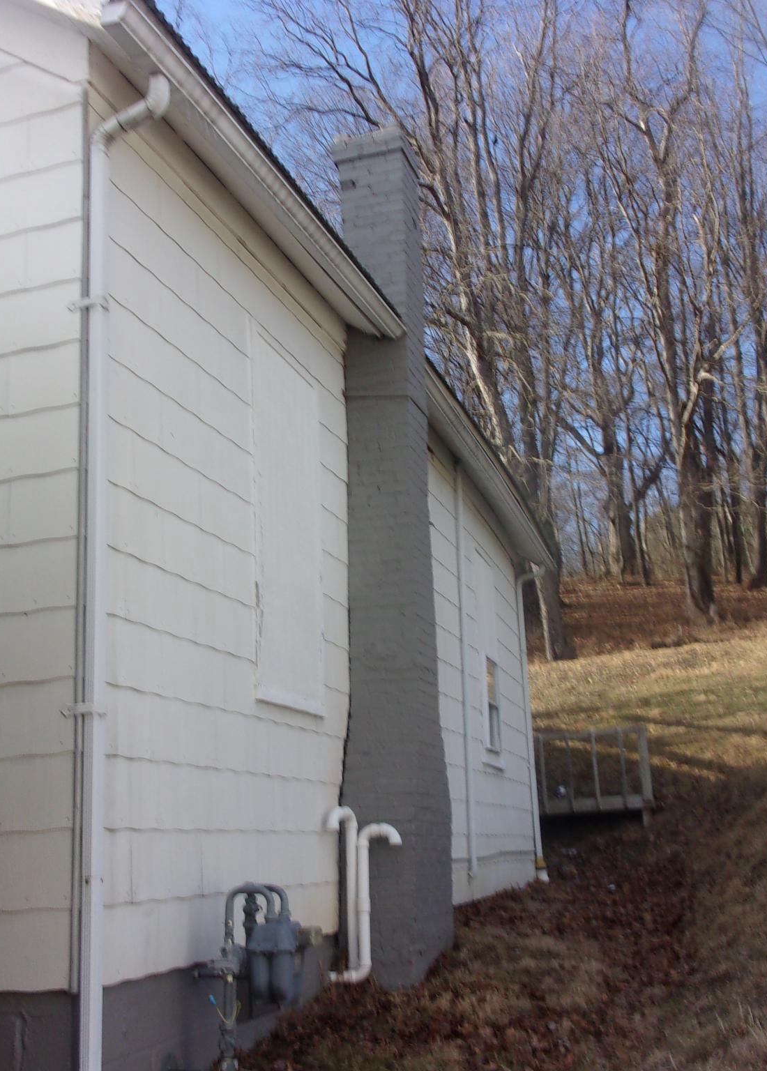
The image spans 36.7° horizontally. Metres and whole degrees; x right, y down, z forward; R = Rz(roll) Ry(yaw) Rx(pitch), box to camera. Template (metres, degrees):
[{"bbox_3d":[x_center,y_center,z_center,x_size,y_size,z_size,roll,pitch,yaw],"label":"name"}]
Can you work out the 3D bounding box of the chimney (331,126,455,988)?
[{"bbox_3d":[0.048,-0.047,6.899,0.460,5.059,0.736,-6,-15,18],"label":"chimney"}]

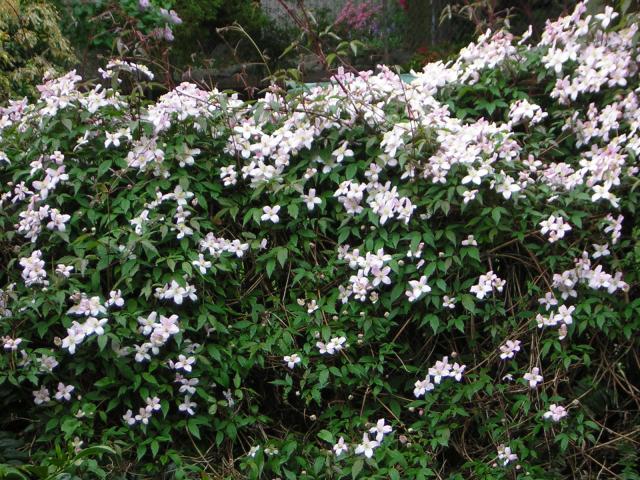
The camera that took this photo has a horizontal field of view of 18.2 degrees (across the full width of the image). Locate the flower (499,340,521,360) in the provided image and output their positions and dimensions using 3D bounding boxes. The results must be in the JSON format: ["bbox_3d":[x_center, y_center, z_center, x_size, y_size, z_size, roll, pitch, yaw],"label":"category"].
[{"bbox_3d":[0.470,0.274,4.950,0.054,0.050,0.027,-1,-17,-6],"label":"flower"}]

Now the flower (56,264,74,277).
[{"bbox_3d":[-0.637,0.076,5.000,0.045,0.025,0.042,-1,41,-5],"label":"flower"}]

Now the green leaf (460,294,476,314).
[{"bbox_3d":[0.368,0.160,4.950,0.036,0.052,0.015,3,-16,19],"label":"green leaf"}]

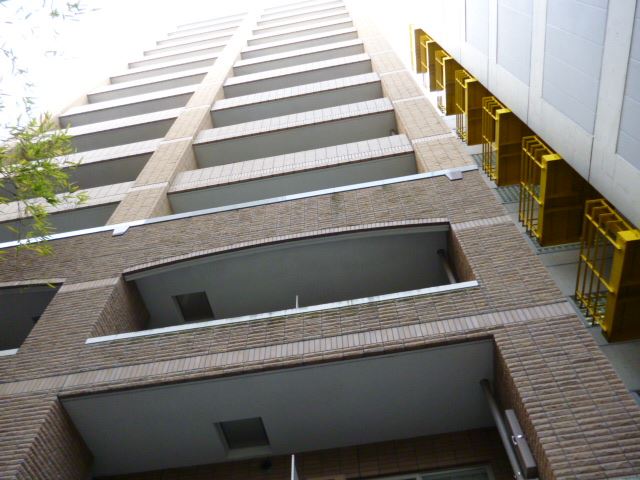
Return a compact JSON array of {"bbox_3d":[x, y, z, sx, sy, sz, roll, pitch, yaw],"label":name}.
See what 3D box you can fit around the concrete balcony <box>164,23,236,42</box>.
[{"bbox_3d":[-7.201,-12.082,31.898,5.180,1.080,1.300,-9,-59,4],"label":"concrete balcony"}]

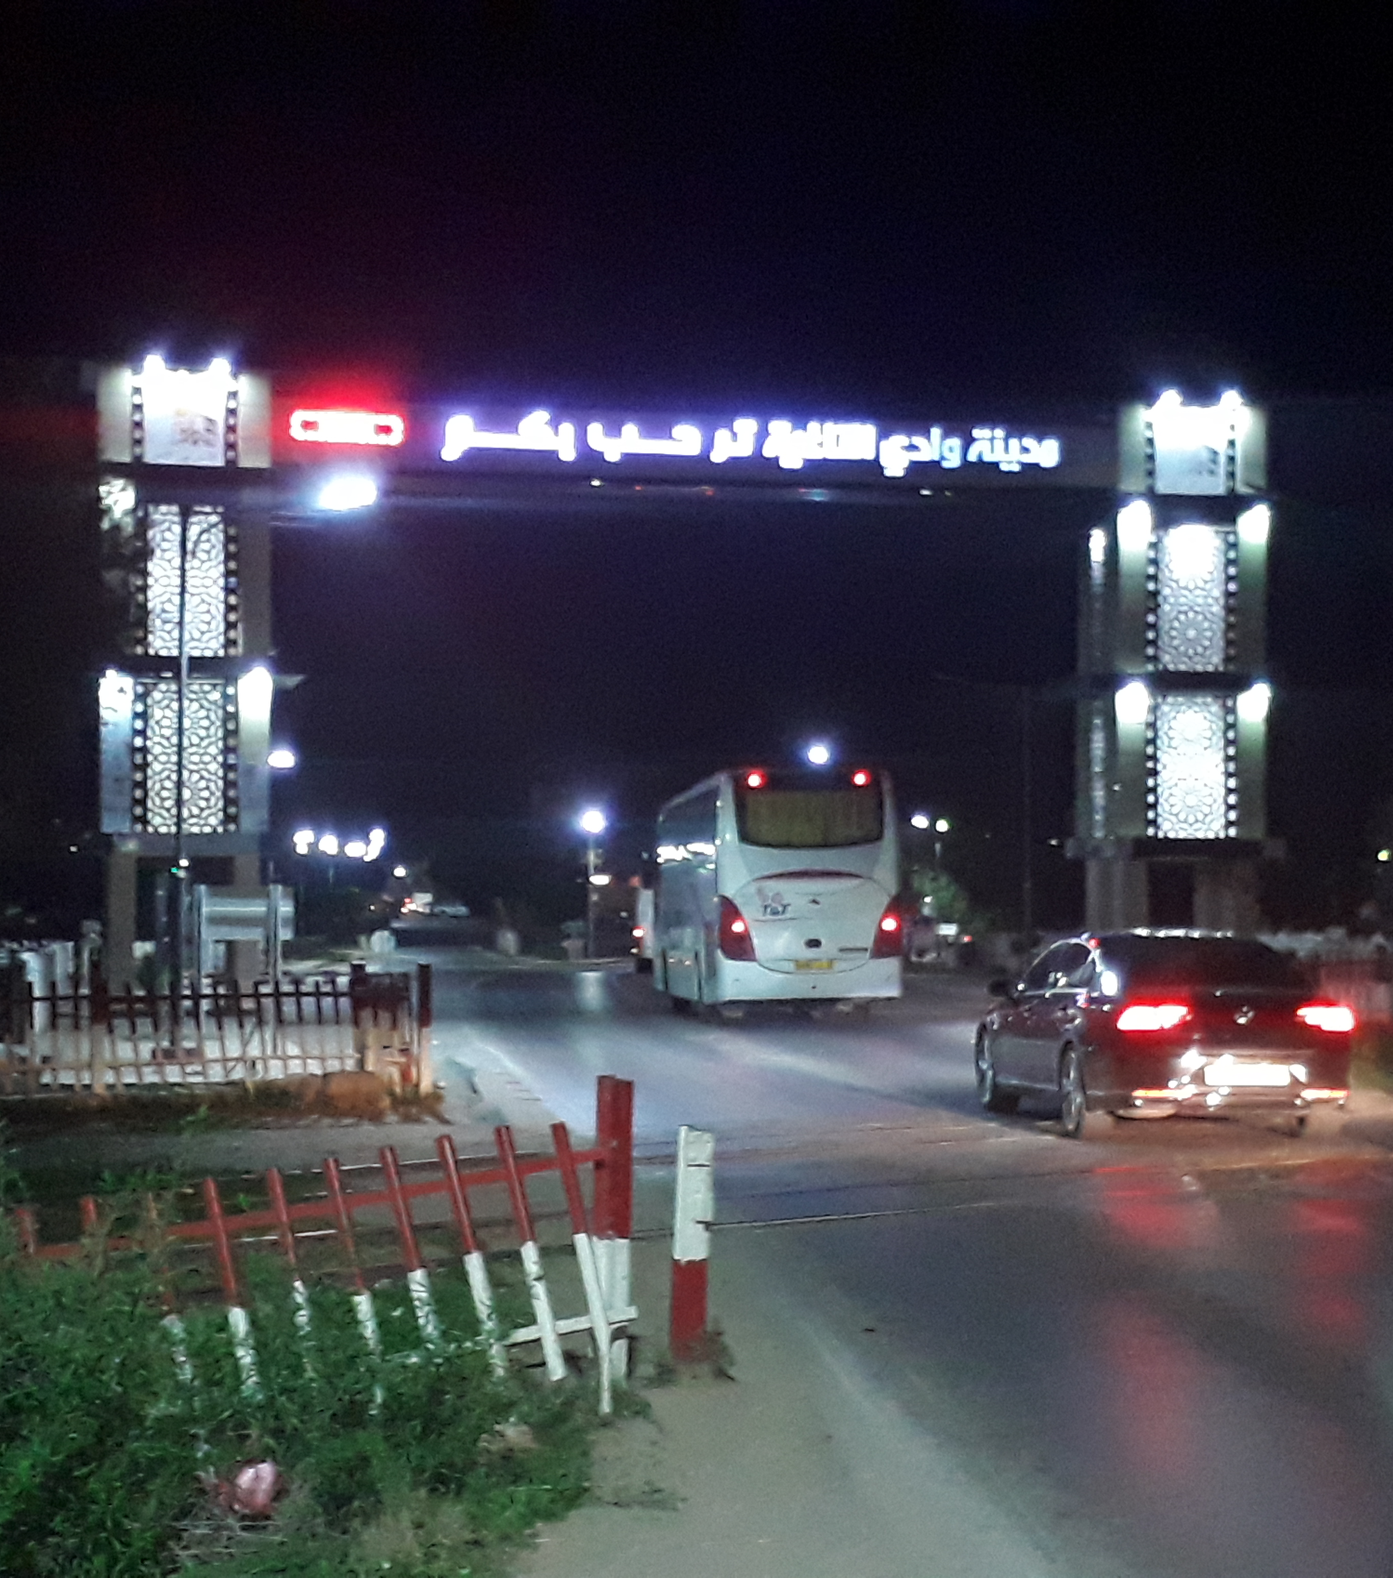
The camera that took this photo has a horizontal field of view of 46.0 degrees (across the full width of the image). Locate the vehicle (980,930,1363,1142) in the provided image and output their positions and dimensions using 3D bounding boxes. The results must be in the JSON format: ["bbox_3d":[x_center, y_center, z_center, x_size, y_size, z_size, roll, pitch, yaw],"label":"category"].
[{"bbox_3d":[3.695,2.000,13.966,1.860,1.470,4.750,1,-4,-4],"label":"vehicle"}]

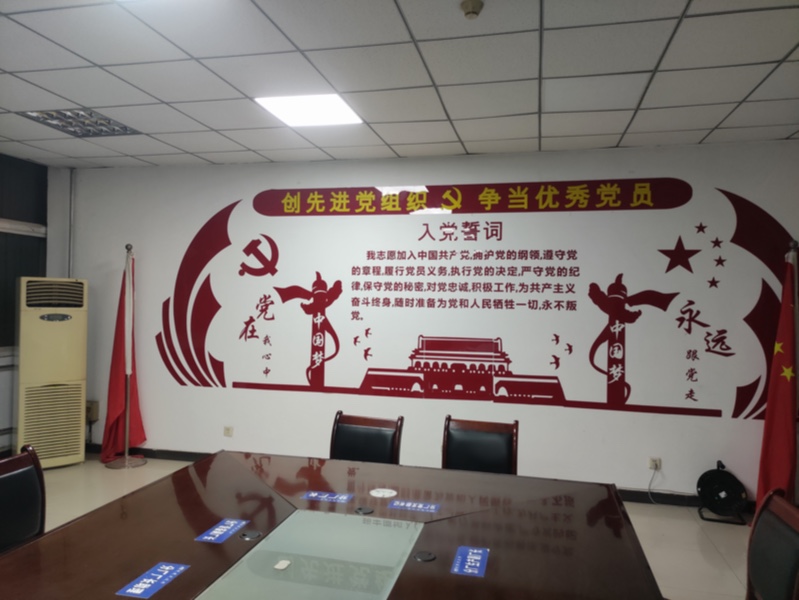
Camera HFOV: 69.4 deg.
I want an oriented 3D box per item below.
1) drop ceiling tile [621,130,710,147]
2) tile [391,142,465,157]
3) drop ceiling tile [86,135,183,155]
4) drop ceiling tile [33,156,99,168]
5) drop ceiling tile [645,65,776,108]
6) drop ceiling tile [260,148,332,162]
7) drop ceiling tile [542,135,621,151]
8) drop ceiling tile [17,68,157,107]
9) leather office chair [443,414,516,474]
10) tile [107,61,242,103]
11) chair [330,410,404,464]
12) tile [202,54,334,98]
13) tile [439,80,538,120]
[{"bbox_3d":[1.998,-1.228,4.404,0.595,0.020,0.384,1,0,13],"label":"drop ceiling tile"},{"bbox_3d":[0.243,-1.261,4.802,0.595,0.020,0.392,1,0,13],"label":"tile"},{"bbox_3d":[-2.213,-1.310,4.866,0.595,0.020,0.595,1,0,13],"label":"drop ceiling tile"},{"bbox_3d":[-3.249,-1.332,5.631,0.576,0.020,0.382,1,0,13],"label":"drop ceiling tile"},{"bbox_3d":[1.744,-1.231,3.321,0.595,0.020,0.595,1,0,13],"label":"drop ceiling tile"},{"bbox_3d":[-0.923,-1.286,5.079,0.594,0.020,0.382,1,0,13],"label":"drop ceiling tile"},{"bbox_3d":[1.411,-1.237,4.525,0.595,0.020,0.392,1,0,13],"label":"drop ceiling tile"},{"bbox_3d":[-1.894,-1.305,3.585,0.595,0.020,0.595,1,0,13],"label":"drop ceiling tile"},{"bbox_3d":[0.388,1.116,2.947,0.460,0.926,0.560,1,0,13],"label":"leather office chair"},{"bbox_3d":[-1.307,-1.294,3.427,0.595,0.020,0.595,1,0,13],"label":"tile"},{"bbox_3d":[-0.276,1.118,3.215,0.460,0.900,0.560,1,0,22],"label":"chair"},{"bbox_3d":[-0.730,-1.282,3.295,0.594,0.020,0.594,1,0,13],"label":"tile"},{"bbox_3d":[0.580,-1.256,3.617,0.595,0.020,0.595,1,0,13],"label":"tile"}]

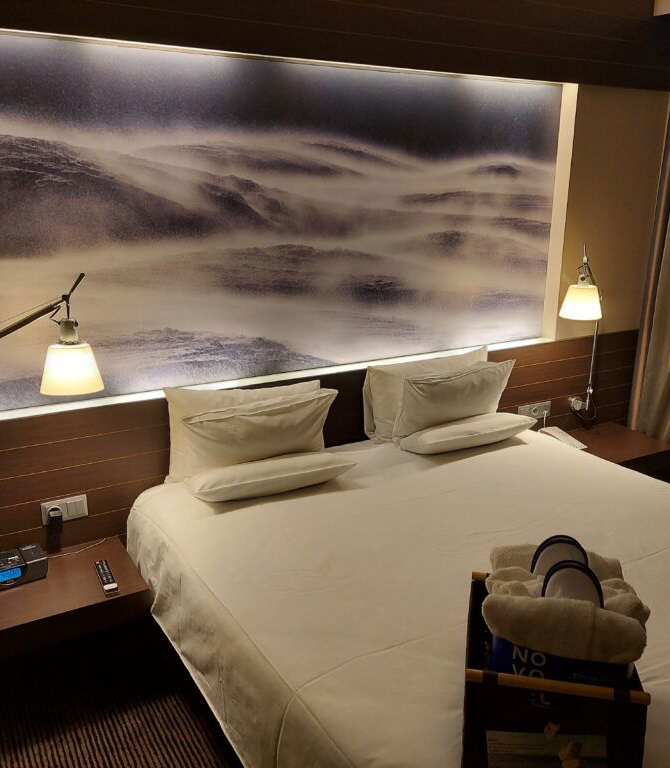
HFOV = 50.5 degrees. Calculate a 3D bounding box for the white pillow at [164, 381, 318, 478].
[{"bbox_3d":[-0.331,0.172,2.719,0.630,0.350,0.130,-9,14,-28],"label":"white pillow"}]

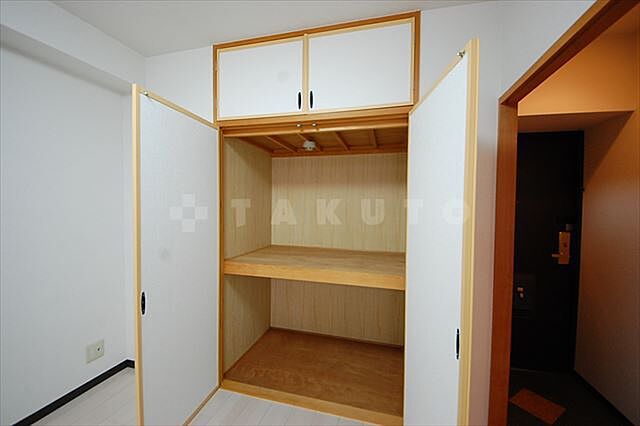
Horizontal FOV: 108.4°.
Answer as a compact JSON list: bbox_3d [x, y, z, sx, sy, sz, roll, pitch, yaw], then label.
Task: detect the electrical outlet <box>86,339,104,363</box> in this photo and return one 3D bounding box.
[{"bbox_3d":[-1.594,0.984,1.645,0.011,0.120,0.113,1,2,14],"label":"electrical outlet"}]

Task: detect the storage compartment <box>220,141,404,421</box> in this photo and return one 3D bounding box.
[{"bbox_3d":[0.000,0.361,1.816,1.220,1.760,0.740,1,2,14],"label":"storage compartment"}]

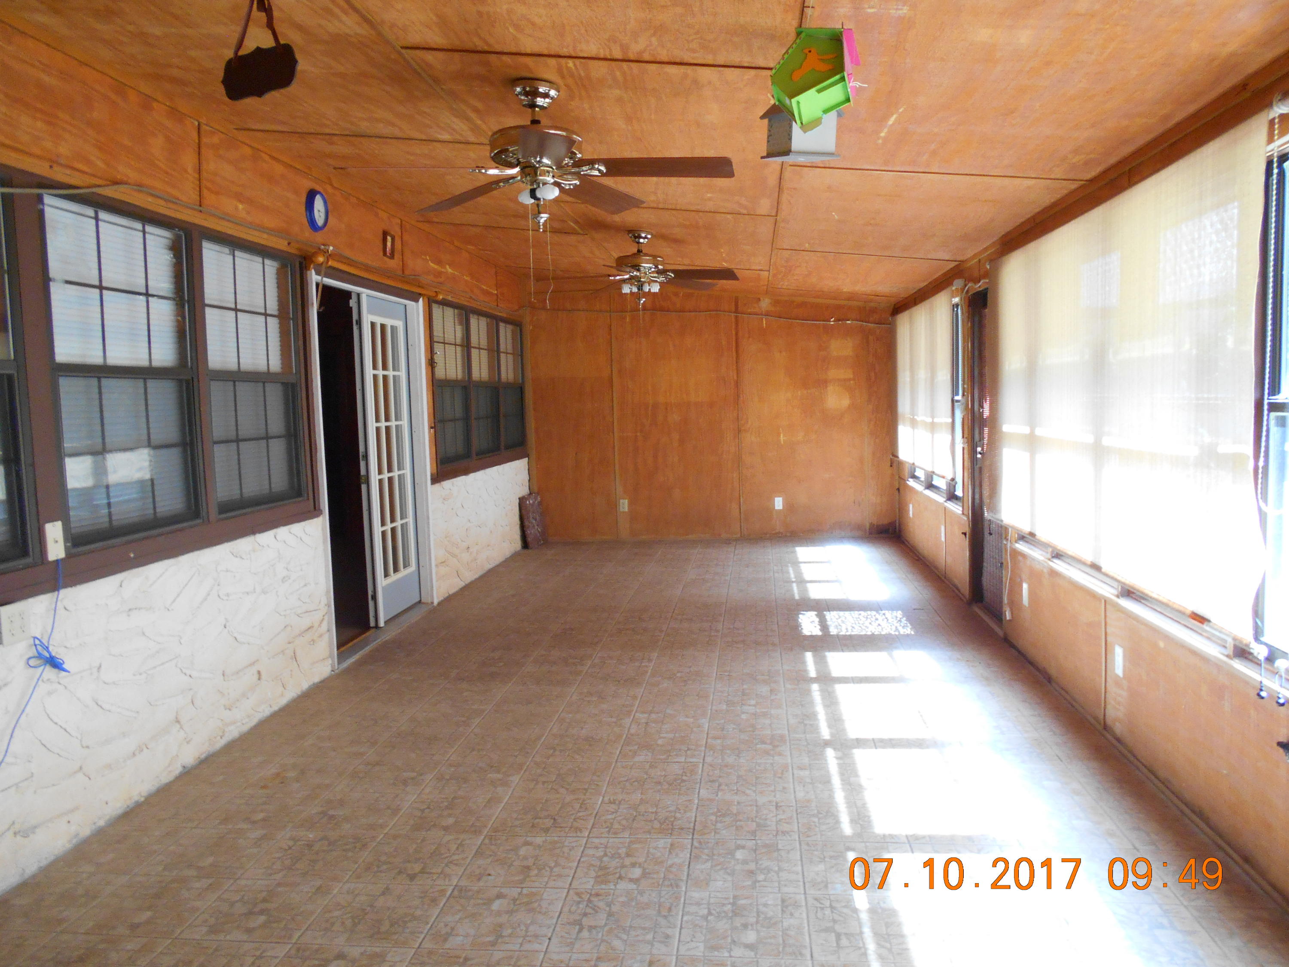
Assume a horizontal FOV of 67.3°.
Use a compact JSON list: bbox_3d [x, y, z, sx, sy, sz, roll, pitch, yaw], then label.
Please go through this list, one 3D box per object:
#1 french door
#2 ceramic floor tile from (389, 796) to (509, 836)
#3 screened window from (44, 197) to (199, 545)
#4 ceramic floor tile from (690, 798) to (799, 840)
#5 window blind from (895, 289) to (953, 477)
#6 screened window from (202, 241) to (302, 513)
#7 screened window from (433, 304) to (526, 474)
[{"bbox_3d":[-1.641,-0.158,6.242,0.050,2.022,0.775,-1,5,6],"label":"french door"},{"bbox_3d":[-0.663,1.132,3.309,0.330,0.010,0.322,-1,5,6],"label":"ceramic floor tile"},{"bbox_3d":[-1.871,-0.382,3.547,0.070,1.163,0.741,-1,5,6],"label":"screened window"},{"bbox_3d":[0.336,1.111,3.196,0.330,0.010,0.322,-1,5,6],"label":"ceramic floor tile"},{"bbox_3d":[2.179,-0.777,7.698,0.050,1.294,2.612,-1,5,6],"label":"window blind"},{"bbox_3d":[-1.774,-0.472,4.424,0.070,1.151,0.795,-1,5,6],"label":"screened window"},{"bbox_3d":[-1.345,-0.811,8.226,0.070,1.196,2.595,-1,5,6],"label":"screened window"}]

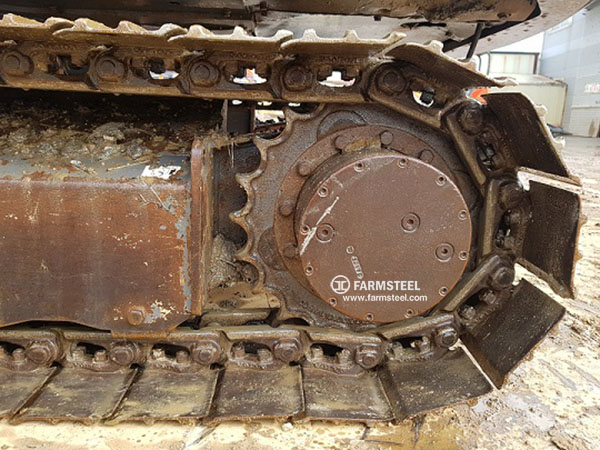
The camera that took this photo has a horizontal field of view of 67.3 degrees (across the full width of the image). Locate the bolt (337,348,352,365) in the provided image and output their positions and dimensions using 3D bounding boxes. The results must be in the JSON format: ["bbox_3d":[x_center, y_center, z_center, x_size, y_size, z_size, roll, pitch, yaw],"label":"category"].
[{"bbox_3d":[0.106,0.312,1.071,0.033,0.026,0.033,5,11,-2],"label":"bolt"}]

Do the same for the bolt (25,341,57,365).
[{"bbox_3d":[-0.605,0.299,1.052,0.053,0.051,0.034,0,12,-1],"label":"bolt"}]

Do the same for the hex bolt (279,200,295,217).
[{"bbox_3d":[-0.031,-0.037,1.048,0.033,0.033,0.018,0,11,-1],"label":"hex bolt"}]

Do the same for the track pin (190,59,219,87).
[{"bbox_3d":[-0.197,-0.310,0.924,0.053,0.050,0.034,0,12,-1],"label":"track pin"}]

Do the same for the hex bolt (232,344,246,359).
[{"bbox_3d":[-0.144,0.301,1.073,0.029,0.026,0.028,0,12,-1],"label":"hex bolt"}]

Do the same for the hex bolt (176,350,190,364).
[{"bbox_3d":[-0.277,0.316,1.074,0.029,0.026,0.028,0,12,-1],"label":"hex bolt"}]

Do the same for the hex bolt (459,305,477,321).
[{"bbox_3d":[0.398,0.208,1.068,0.024,0.029,0.029,37,9,-8],"label":"hex bolt"}]

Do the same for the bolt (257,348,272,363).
[{"bbox_3d":[-0.085,0.313,1.080,0.029,0.024,0.029,-1,12,-1],"label":"bolt"}]

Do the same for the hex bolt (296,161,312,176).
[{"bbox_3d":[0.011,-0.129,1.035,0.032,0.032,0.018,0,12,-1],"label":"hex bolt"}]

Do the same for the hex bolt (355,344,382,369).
[{"bbox_3d":[0.160,0.309,1.058,0.053,0.053,0.026,0,11,-1],"label":"hex bolt"}]

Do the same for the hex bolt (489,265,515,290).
[{"bbox_3d":[0.456,0.116,1.023,0.053,0.053,0.026,0,11,-1],"label":"hex bolt"}]

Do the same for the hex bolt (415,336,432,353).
[{"bbox_3d":[0.294,0.283,1.067,0.033,0.026,0.033,-16,11,2],"label":"hex bolt"}]

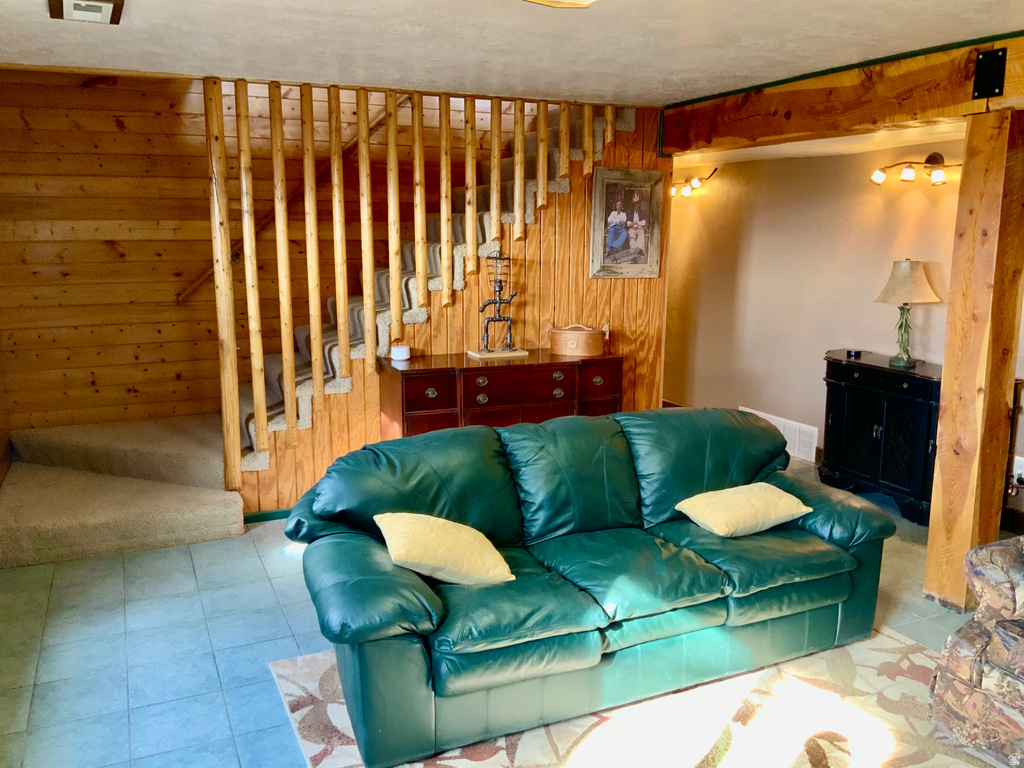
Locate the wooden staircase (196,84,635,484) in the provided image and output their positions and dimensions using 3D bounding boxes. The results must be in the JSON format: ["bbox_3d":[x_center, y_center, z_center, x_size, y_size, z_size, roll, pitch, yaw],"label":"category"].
[{"bbox_3d":[-0.453,-0.558,4.989,2.404,2.182,0.101,-4,11,-24],"label":"wooden staircase"}]

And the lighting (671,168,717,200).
[{"bbox_3d":[1.441,-1.687,7.130,0.182,0.192,0.768,-4,11,-24],"label":"lighting"}]

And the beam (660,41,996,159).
[{"bbox_3d":[1.535,-1.432,4.508,0.202,0.293,2.293,-4,11,-24],"label":"beam"}]

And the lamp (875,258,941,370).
[{"bbox_3d":[2.347,-0.422,5.087,0.267,0.633,0.267,-4,11,-24],"label":"lamp"}]

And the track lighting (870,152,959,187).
[{"bbox_3d":[2.413,-1.262,5.029,0.182,0.192,0.727,-4,11,-24],"label":"track lighting"}]

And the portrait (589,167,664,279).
[{"bbox_3d":[0.747,-1.018,5.474,0.515,0.679,0.040,-4,11,-24],"label":"portrait"}]

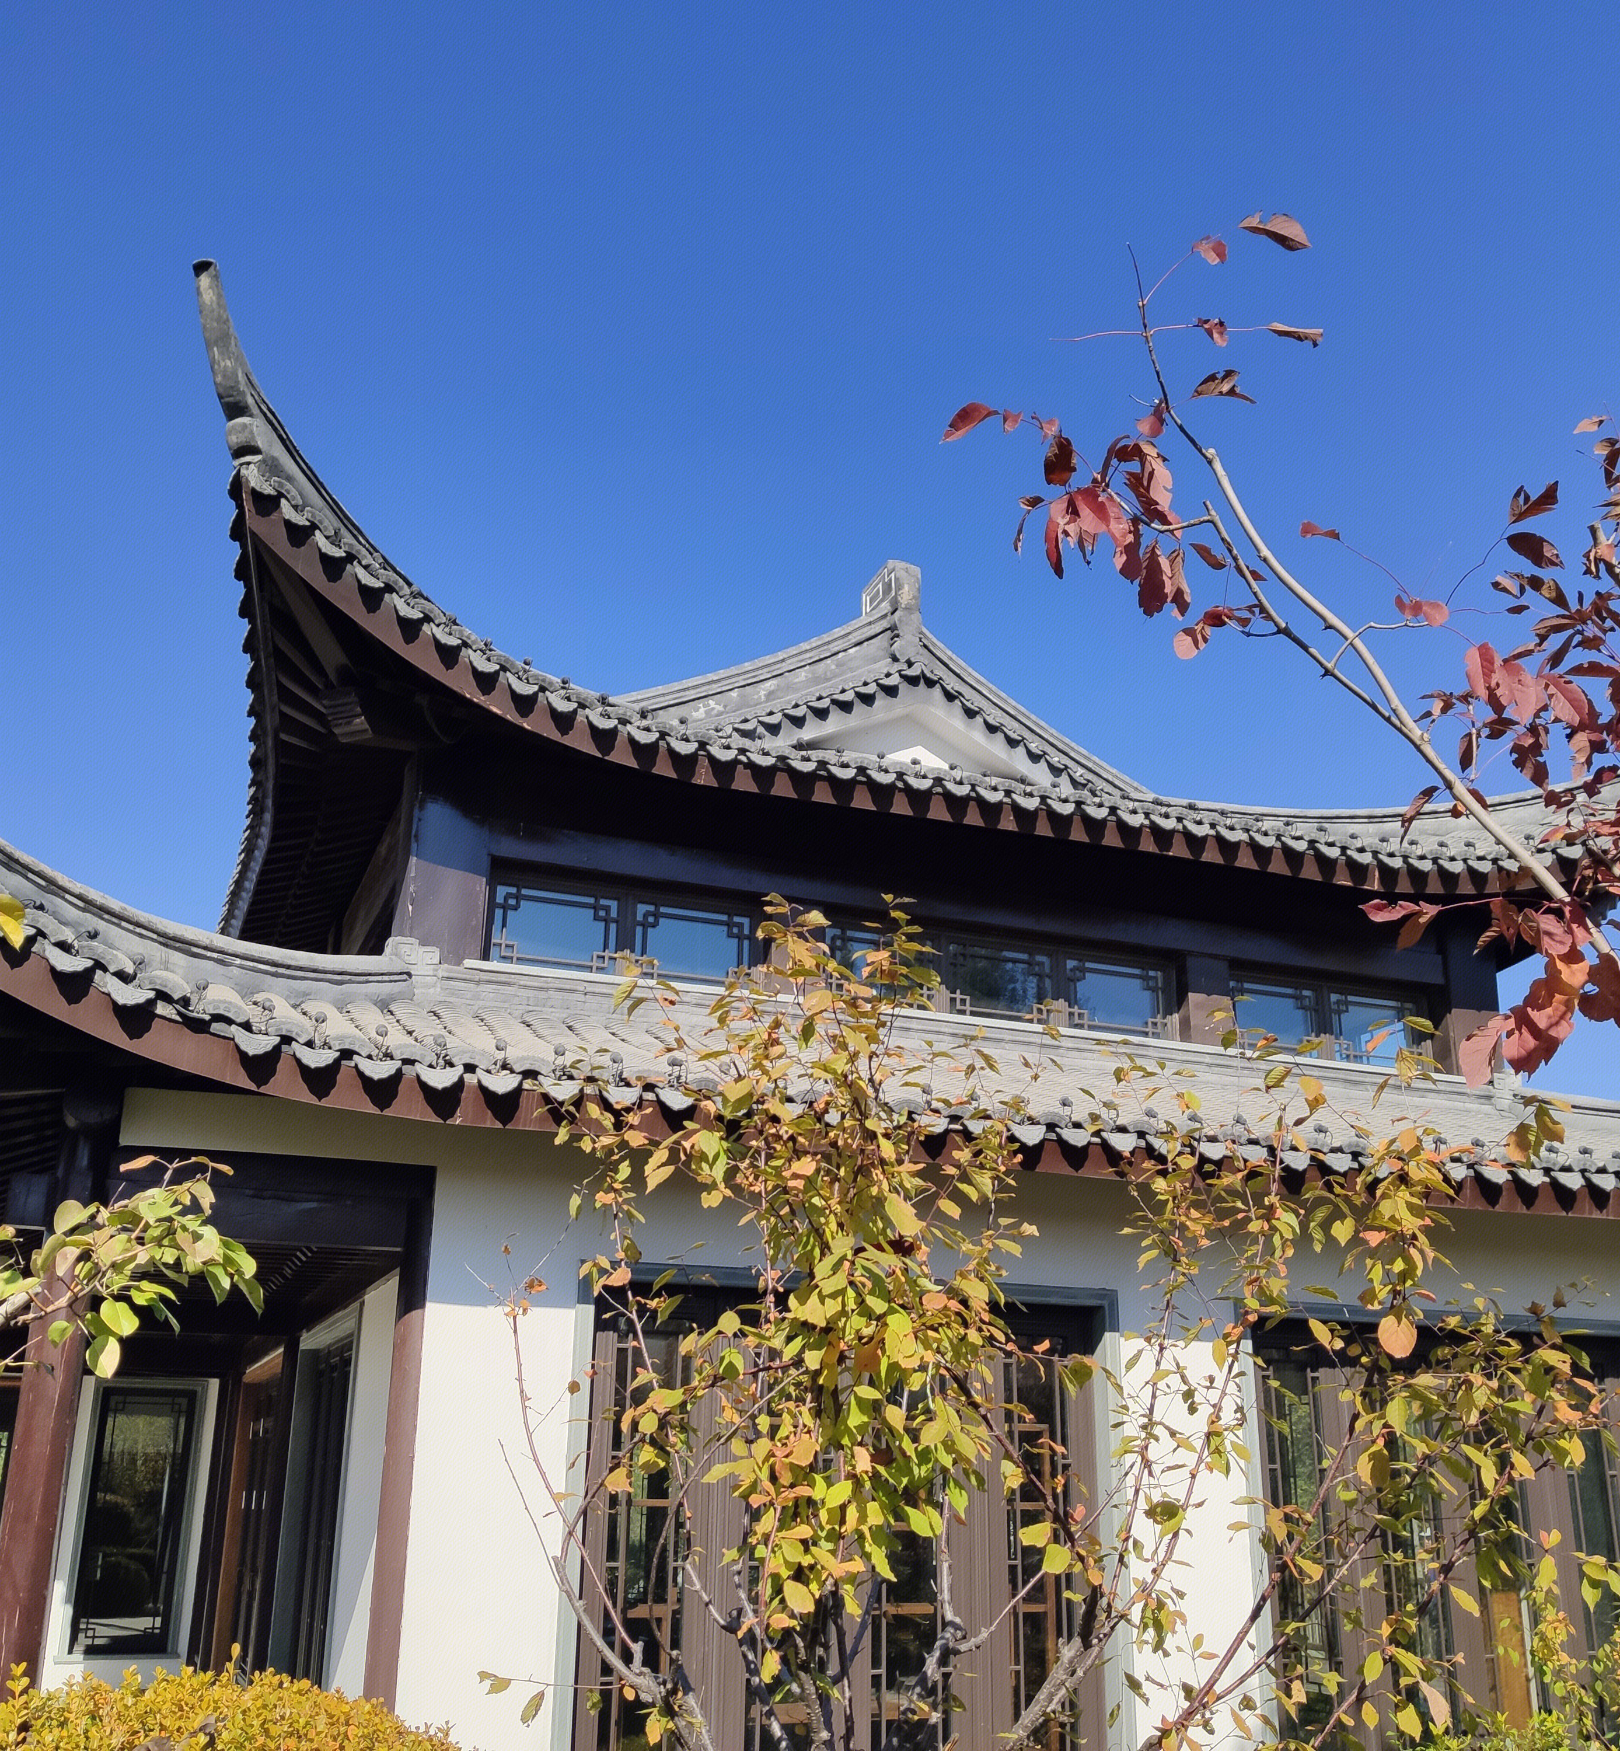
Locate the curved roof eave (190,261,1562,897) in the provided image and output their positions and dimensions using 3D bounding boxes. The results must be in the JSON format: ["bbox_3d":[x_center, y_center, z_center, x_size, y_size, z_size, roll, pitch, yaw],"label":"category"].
[{"bbox_3d":[1.395,-1.165,11.806,10.846,2.320,2.082,8,-19,-21],"label":"curved roof eave"}]

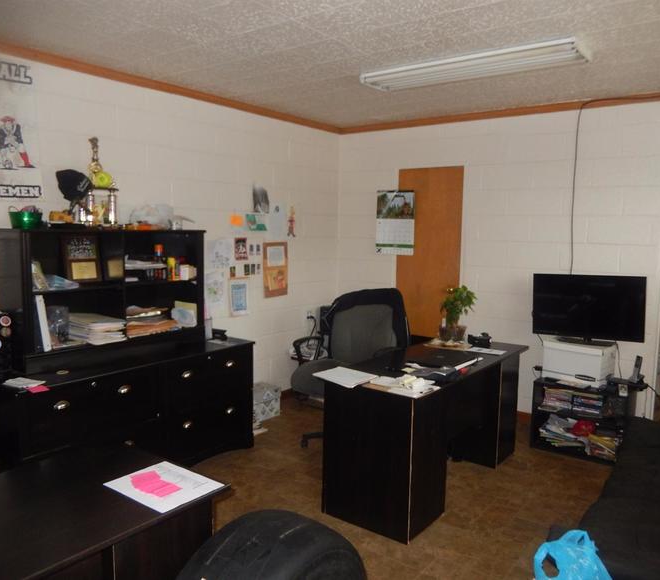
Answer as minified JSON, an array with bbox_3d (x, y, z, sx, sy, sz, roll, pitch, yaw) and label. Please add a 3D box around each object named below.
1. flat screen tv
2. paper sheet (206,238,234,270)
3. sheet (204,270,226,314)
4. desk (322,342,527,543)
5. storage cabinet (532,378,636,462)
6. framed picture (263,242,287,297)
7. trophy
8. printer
[{"bbox_3d":[1.807,0.139,3.919,0.720,0.478,0.170,5,7,30],"label":"flat screen tv"},{"bbox_3d":[-0.823,-0.270,4.194,0.010,0.222,0.275,6,8,37],"label":"paper sheet"},{"bbox_3d":[-0.885,0.011,4.292,0.010,0.295,0.210,6,8,38],"label":"sheet"},{"bbox_3d":[0.629,0.786,3.423,0.607,0.745,1.535,6,8,38],"label":"desk"},{"bbox_3d":[1.780,0.882,3.918,0.600,0.490,0.380,5,7,32],"label":"storage cabinet"},{"bbox_3d":[-0.443,-0.173,4.697,0.020,0.455,0.290,6,8,37],"label":"framed picture"},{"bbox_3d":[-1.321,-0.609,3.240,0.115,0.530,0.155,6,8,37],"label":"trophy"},{"bbox_3d":[1.759,0.503,3.951,0.388,0.257,0.325,6,8,40],"label":"printer"}]

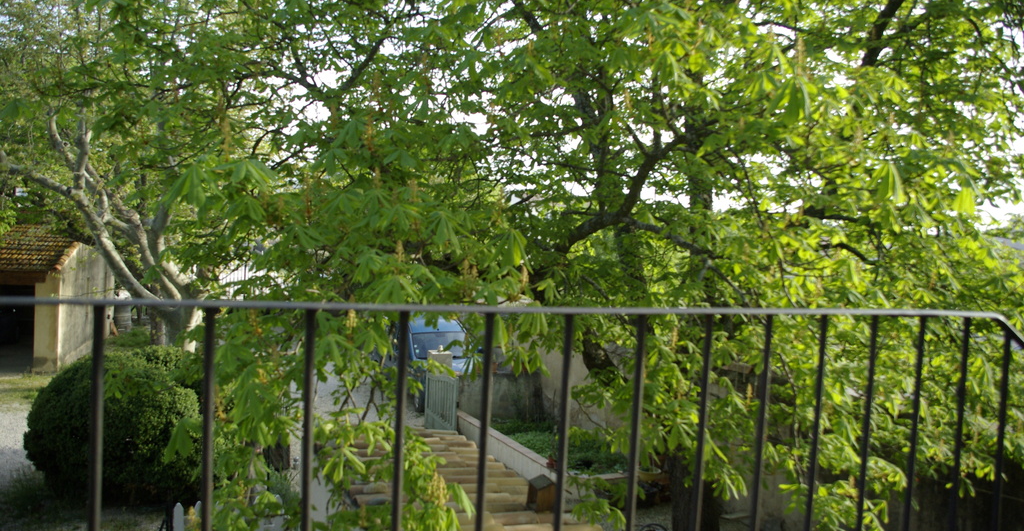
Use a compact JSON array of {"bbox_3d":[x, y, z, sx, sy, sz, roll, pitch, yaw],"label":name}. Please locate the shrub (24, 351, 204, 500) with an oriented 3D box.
[{"bbox_3d":[-5.150,2.070,10.150,2.200,1.870,2.150,3,2,0],"label":"shrub"}]

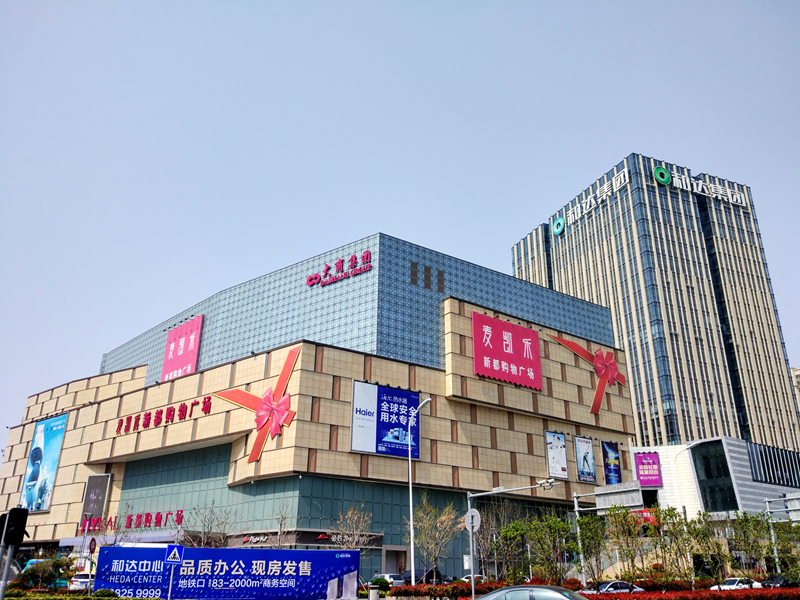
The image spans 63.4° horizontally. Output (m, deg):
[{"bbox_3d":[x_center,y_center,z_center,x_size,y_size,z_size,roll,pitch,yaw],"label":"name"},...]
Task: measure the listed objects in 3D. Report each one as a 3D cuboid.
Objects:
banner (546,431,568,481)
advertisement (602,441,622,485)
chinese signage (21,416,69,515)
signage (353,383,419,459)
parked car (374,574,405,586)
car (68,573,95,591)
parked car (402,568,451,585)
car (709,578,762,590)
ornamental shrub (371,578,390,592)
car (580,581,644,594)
[{"bbox_3d":[21.050,20.612,85.830,3.794,5.848,0.250,17,-28,-34],"label":"banner"},{"bbox_3d":[30.498,23.385,92.435,3.805,6.018,0.250,17,-28,-34],"label":"advertisement"},{"bbox_3d":[-54.276,24.913,98.259,10.774,14.228,0.300,-18,-29,36],"label":"chinese signage"},{"bbox_3d":[-1.246,13.145,70.593,9.117,7.667,0.300,17,-28,-34],"label":"signage"},{"bbox_3d":[-1.236,25.765,58.690,1.780,1.600,4.350,16,-27,-33],"label":"parked car"},{"bbox_3d":[-22.049,19.903,45.200,1.800,1.550,4.500,10,-25,-22],"label":"car"},{"bbox_3d":[2.191,26.124,60.142,1.880,1.850,4.800,17,-28,-34],"label":"parked car"},{"bbox_3d":[26.516,22.591,50.717,4.600,1.460,1.800,15,-27,-31],"label":"car"},{"bbox_3d":[-1.429,21.220,47.758,1.320,1.250,1.320,0,-23,0],"label":"ornamental shrub"},{"bbox_3d":[11.904,16.982,37.219,4.650,1.450,1.820,17,-28,-34],"label":"car"}]

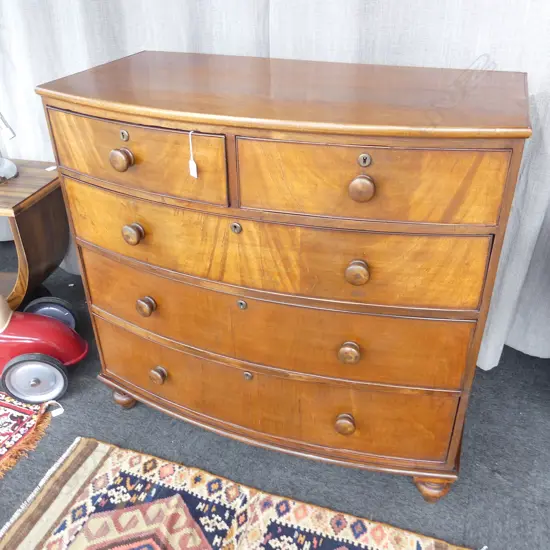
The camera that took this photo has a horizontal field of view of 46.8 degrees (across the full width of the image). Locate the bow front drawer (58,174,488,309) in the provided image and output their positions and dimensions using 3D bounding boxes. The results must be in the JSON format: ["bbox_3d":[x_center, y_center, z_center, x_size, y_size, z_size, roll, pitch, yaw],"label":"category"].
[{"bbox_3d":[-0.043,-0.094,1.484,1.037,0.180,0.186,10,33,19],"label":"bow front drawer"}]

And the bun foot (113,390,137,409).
[{"bbox_3d":[-0.450,0.369,1.917,0.078,0.067,0.078,10,33,19],"label":"bun foot"}]

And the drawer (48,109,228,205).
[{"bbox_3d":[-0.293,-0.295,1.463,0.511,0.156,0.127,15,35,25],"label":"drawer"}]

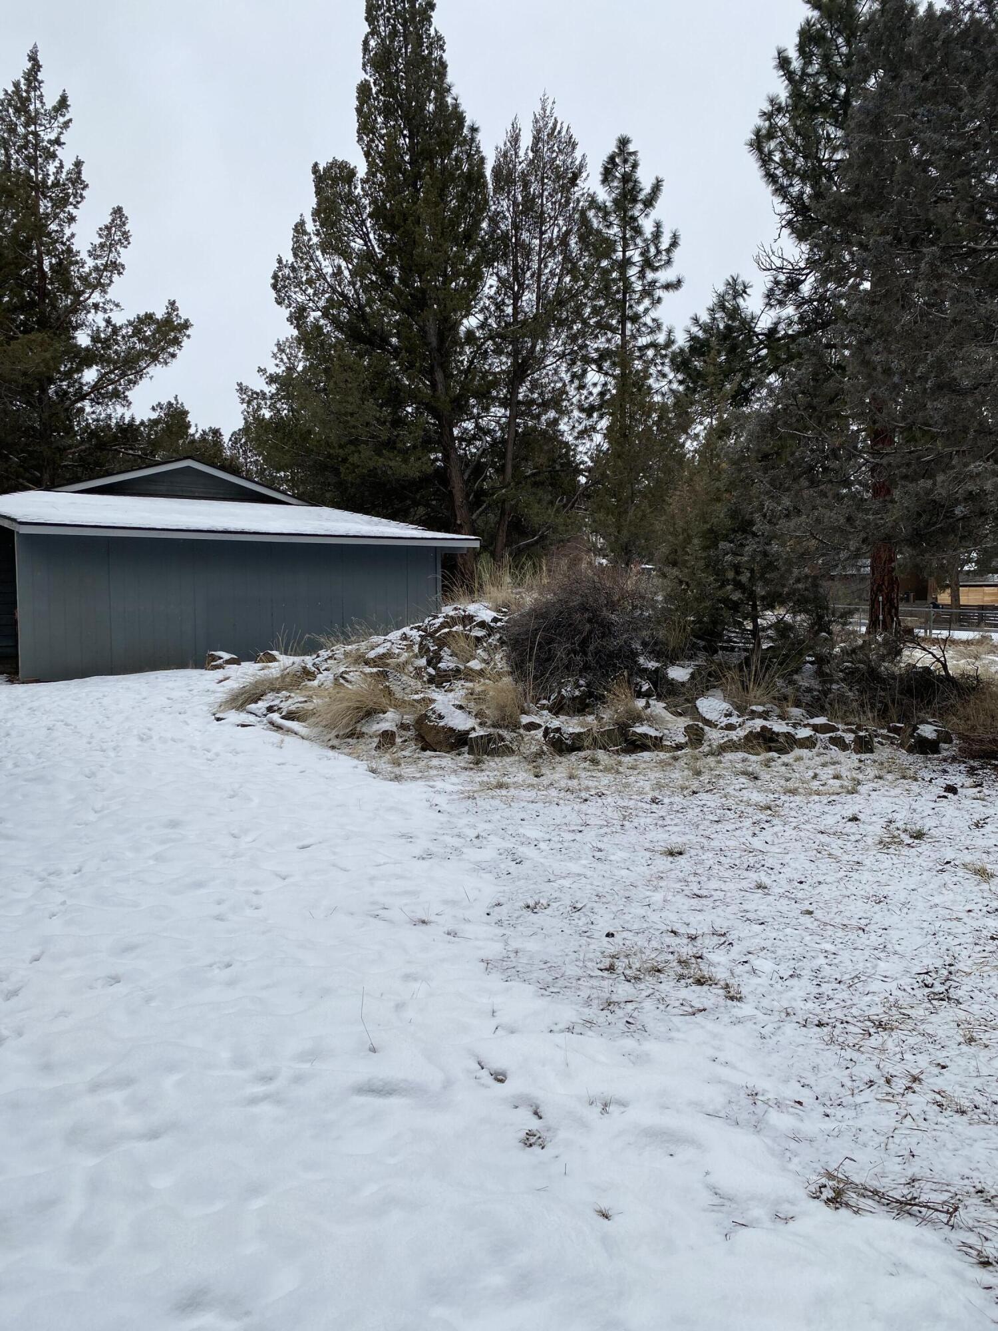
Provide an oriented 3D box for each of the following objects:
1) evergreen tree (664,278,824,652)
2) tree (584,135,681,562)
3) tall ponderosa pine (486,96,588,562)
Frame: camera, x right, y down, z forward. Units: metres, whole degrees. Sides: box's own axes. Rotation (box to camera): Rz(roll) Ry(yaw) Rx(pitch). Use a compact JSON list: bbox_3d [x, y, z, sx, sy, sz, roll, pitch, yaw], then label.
[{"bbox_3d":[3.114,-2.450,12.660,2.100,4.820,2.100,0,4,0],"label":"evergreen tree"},{"bbox_3d":[2.735,-6.181,21.120,2.400,9.730,2.400,0,4,0],"label":"tree"},{"bbox_3d":[0.819,-6.741,21.582,2.600,10.700,2.600,0,4,0],"label":"tall ponderosa pine"}]

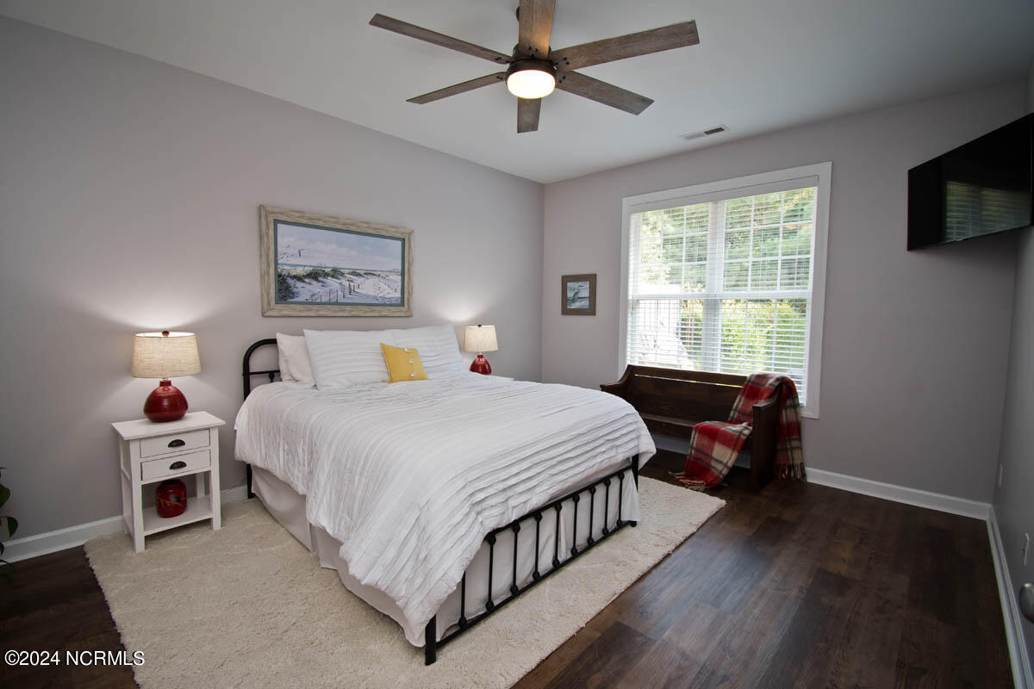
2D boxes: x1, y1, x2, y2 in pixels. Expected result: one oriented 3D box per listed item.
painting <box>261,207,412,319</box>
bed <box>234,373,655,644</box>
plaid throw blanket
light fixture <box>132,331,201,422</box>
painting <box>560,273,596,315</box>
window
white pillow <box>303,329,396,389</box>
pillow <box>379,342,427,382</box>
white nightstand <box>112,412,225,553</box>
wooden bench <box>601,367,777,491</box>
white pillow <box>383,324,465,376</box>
[{"bbox_3d":[-1.322,-0.592,3.357,0.040,0.756,1.192,5,6,44],"label":"painting"},{"bbox_3d":[-0.455,0.662,2.746,1.939,0.753,1.795,5,6,44],"label":"bed"},{"bbox_3d":[1.694,0.649,3.291,0.800,0.820,0.620,4,6,40],"label":"plaid throw blanket"},{"bbox_3d":[-1.996,0.184,2.448,0.314,0.524,0.314,5,6,44],"label":"light fixture"},{"bbox_3d":[0.638,-0.517,4.520,0.421,0.428,0.030,4,6,40],"label":"painting"},{"bbox_3d":[1.658,-0.425,3.716,1.636,1.873,0.120,4,6,40],"label":"window"},{"bbox_3d":[-1.160,0.092,3.062,0.640,0.440,0.190,-4,-16,-45],"label":"white pillow"},{"bbox_3d":[-0.841,0.143,3.209,0.305,0.290,0.105,-4,-18,-46],"label":"pillow"},{"bbox_3d":[-1.981,0.766,2.477,0.393,0.634,0.432,5,6,44],"label":"white nightstand"},{"bbox_3d":[1.454,0.639,3.812,1.402,0.779,0.485,5,6,44],"label":"wooden bench"},{"bbox_3d":[-0.751,0.059,3.500,0.660,0.450,0.190,-4,-16,-45],"label":"white pillow"}]

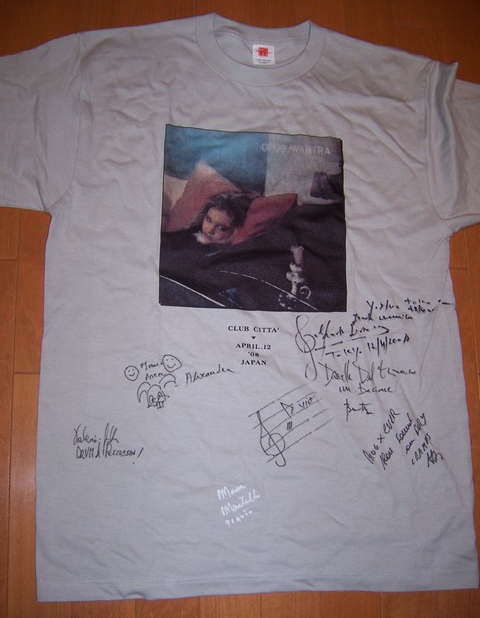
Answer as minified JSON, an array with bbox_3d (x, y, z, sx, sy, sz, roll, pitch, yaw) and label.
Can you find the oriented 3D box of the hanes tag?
[{"bbox_3d":[0.035,-0.363,0.953,0.032,0.002,0.031,0,79,-6],"label":"hanes tag"}]

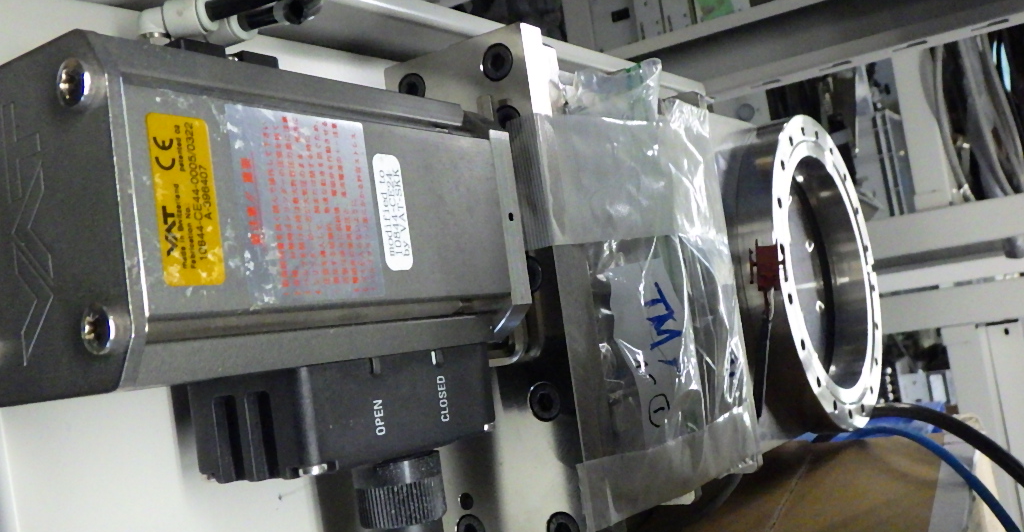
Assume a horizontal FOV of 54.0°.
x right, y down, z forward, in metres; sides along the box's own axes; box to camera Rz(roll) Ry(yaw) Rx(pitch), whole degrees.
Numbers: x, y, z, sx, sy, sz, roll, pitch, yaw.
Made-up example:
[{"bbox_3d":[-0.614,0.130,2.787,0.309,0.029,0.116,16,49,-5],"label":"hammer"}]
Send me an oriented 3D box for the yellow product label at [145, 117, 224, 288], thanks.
[{"bbox_3d":[-0.087,-0.018,0.271,0.020,0.001,0.047,-1,82,-56],"label":"yellow product label"}]

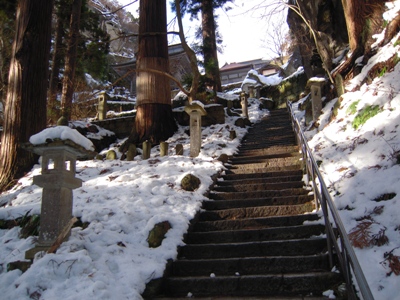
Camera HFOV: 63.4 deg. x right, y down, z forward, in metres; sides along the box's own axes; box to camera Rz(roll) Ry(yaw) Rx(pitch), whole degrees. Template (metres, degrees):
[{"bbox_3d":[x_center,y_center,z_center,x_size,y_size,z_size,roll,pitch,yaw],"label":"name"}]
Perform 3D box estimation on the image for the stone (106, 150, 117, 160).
[{"bbox_3d":[-2.790,0.173,10.200,0.310,0.320,0.260,1,-14,-12],"label":"stone"}]

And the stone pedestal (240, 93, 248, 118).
[{"bbox_3d":[2.380,-2.380,17.300,0.340,1.480,0.340,-10,-16,30],"label":"stone pedestal"}]

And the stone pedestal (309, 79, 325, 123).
[{"bbox_3d":[4.250,-1.806,11.800,0.530,1.650,0.530,-5,-14,13],"label":"stone pedestal"}]

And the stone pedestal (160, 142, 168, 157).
[{"bbox_3d":[-1.086,-0.015,9.900,0.210,0.450,0.210,-5,-14,14],"label":"stone pedestal"}]

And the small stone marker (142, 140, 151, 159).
[{"bbox_3d":[-1.654,-0.015,10.000,0.210,0.560,0.210,-6,-15,17],"label":"small stone marker"}]

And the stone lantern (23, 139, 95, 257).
[{"bbox_3d":[-2.005,0.632,4.650,0.690,1.820,0.690,-3,-14,6],"label":"stone lantern"}]

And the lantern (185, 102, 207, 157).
[{"bbox_3d":[-0.136,-0.609,9.750,0.540,1.630,0.540,-5,-14,13],"label":"lantern"}]

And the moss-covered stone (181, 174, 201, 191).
[{"bbox_3d":[-0.188,0.643,6.400,0.390,0.330,0.350,-5,-14,11],"label":"moss-covered stone"}]

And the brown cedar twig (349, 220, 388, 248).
[{"bbox_3d":[1.979,0.993,3.800,0.420,0.310,0.320,-8,-15,23],"label":"brown cedar twig"}]

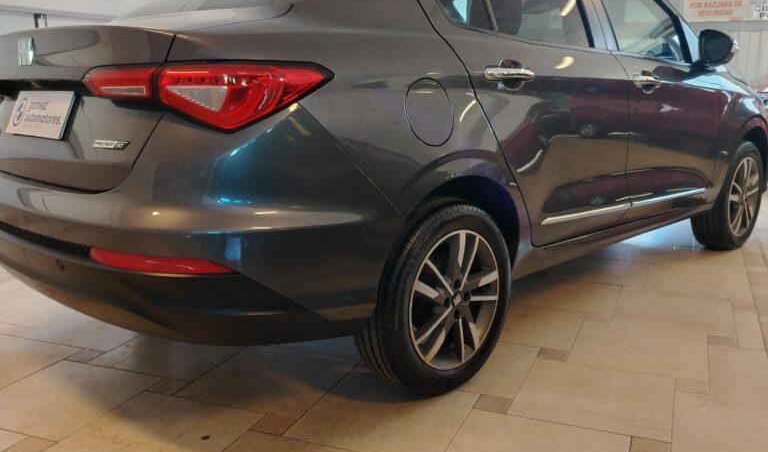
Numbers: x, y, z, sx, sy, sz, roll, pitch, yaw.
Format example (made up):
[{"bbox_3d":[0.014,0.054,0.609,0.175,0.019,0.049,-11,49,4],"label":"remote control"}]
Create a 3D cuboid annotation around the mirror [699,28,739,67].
[{"bbox_3d":[1.540,-0.822,3.268,0.115,0.165,0.178,-12,17,-43],"label":"mirror"}]

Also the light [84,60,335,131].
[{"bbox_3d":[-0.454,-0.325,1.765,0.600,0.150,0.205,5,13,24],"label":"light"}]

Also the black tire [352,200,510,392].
[{"bbox_3d":[0.163,0.212,2.248,0.195,0.620,0.620,11,17,44],"label":"black tire"}]

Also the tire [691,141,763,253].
[{"bbox_3d":[1.922,-0.171,3.966,0.605,0.605,0.200,-12,17,-43],"label":"tire"}]

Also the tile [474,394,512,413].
[{"bbox_3d":[0.333,0.550,2.166,0.099,0.012,0.099,4,13,22],"label":"tile"}]

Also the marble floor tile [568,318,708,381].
[{"bbox_3d":[0.930,0.451,2.592,0.454,0.012,0.454,4,13,22],"label":"marble floor tile"}]

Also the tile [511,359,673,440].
[{"bbox_3d":[0.657,0.533,2.210,0.453,0.012,0.453,4,13,22],"label":"tile"}]

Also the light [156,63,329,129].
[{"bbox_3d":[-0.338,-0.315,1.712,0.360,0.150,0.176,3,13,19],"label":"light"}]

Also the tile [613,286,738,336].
[{"bbox_3d":[1.200,0.368,2.965,0.454,0.012,0.454,4,13,22],"label":"tile"}]

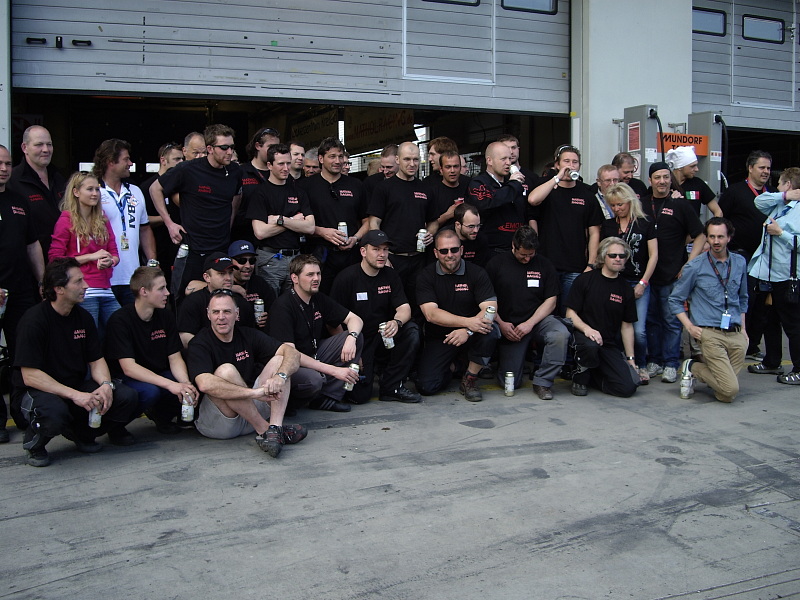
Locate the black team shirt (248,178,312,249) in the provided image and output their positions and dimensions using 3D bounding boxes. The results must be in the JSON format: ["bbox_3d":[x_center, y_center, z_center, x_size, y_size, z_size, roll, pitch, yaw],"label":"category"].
[{"bbox_3d":[-0.826,-0.572,6.070,0.470,0.500,0.290,-2,6,-22],"label":"black team shirt"}]

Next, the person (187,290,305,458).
[{"bbox_3d":[-0.851,0.370,4.900,0.600,0.850,0.740,-4,7,-38],"label":"person"}]

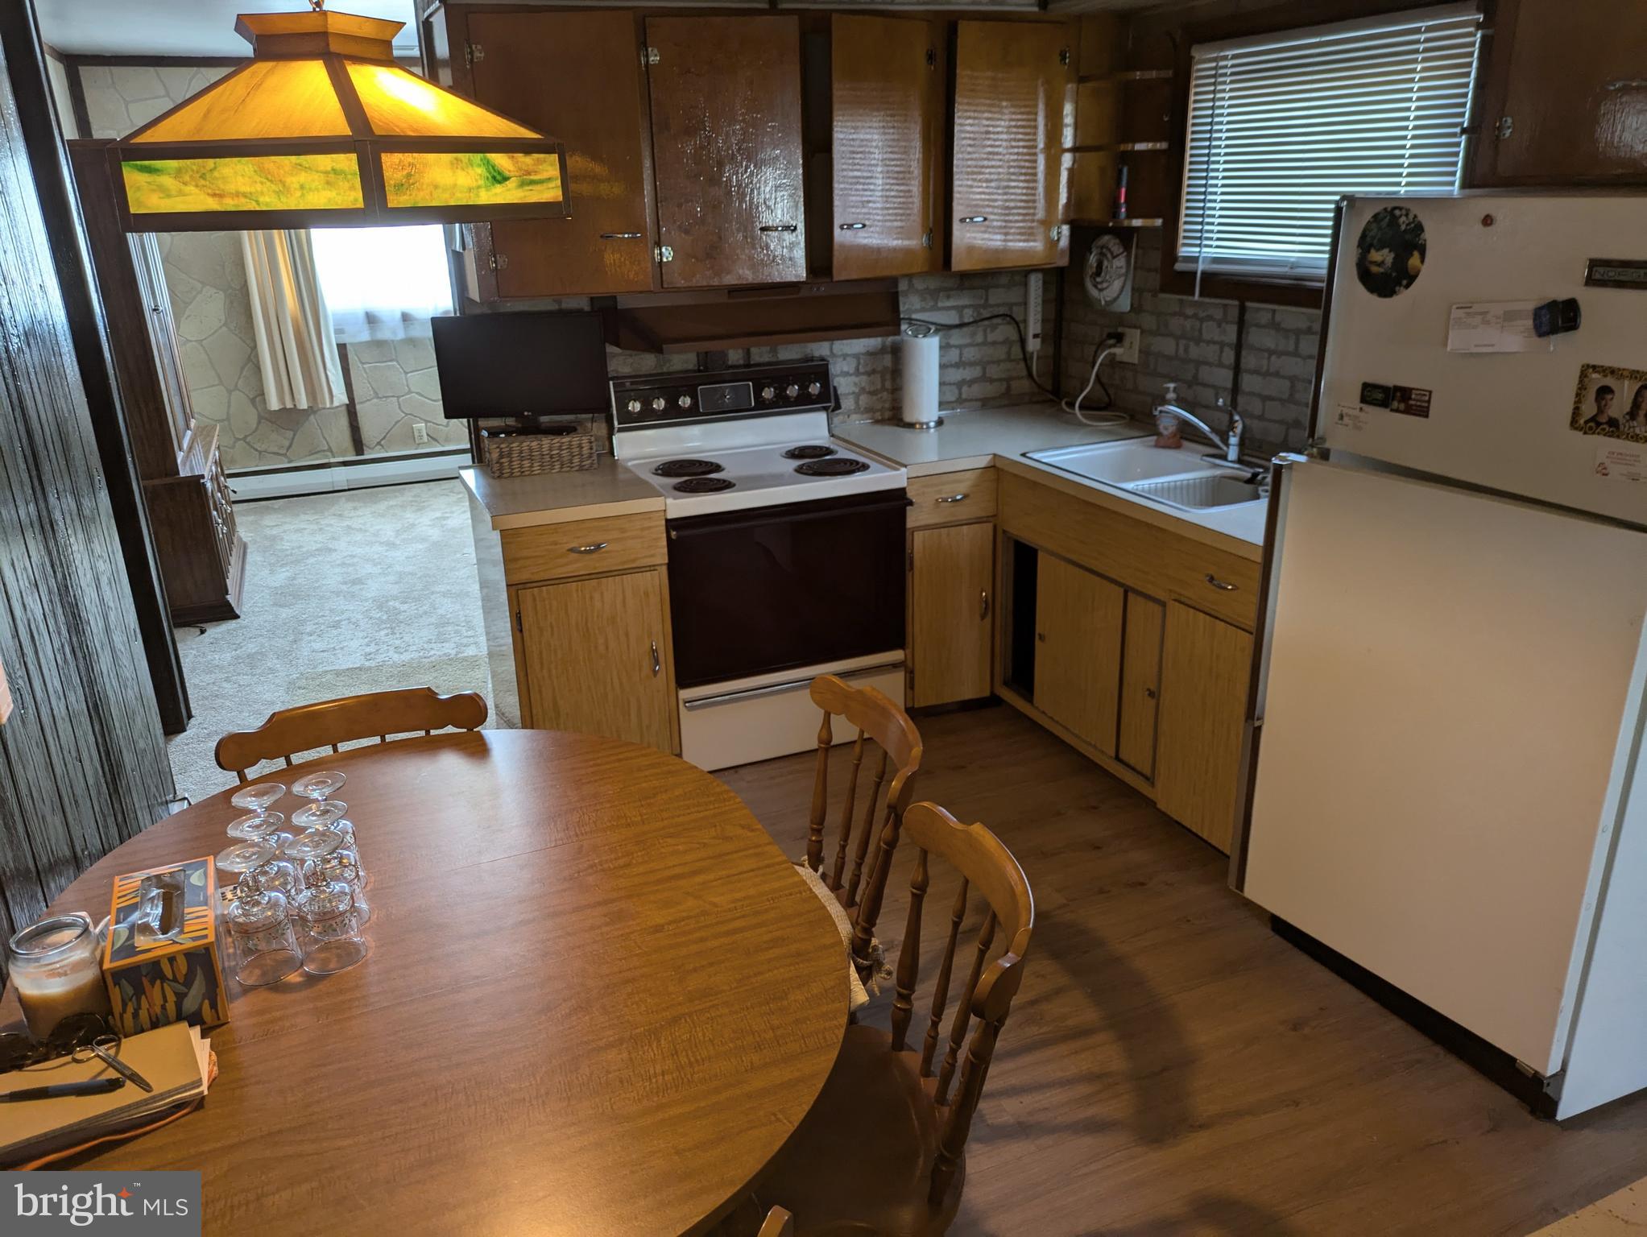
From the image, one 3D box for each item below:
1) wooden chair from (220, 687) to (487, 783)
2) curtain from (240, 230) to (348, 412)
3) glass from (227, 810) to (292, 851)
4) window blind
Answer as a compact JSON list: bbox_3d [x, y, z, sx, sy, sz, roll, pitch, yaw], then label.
[{"bbox_3d":[-0.769,0.636,2.092,0.460,0.875,0.520,-8,21,-18],"label":"wooden chair"},{"bbox_3d":[-3.132,-2.012,6.959,0.441,1.557,0.119,-9,22,-21],"label":"curtain"},{"bbox_3d":[-0.769,0.364,1.647,0.083,0.174,0.083,-10,22,-23],"label":"glass"},{"bbox_3d":[1.346,-1.298,3.347,0.050,0.664,1.020,-9,22,-21],"label":"window blind"}]

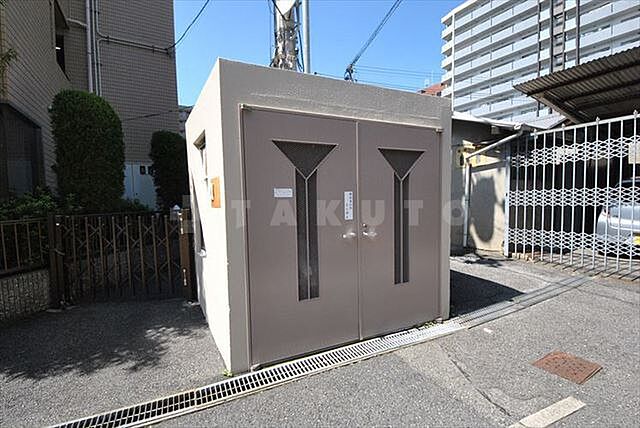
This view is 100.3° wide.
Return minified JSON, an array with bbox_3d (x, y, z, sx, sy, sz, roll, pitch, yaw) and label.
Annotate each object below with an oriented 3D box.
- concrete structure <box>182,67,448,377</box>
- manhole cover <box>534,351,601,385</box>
[{"bbox_3d":[-0.095,-0.032,3.079,2.200,2.222,1.660,-3,4,-28],"label":"concrete structure"},{"bbox_3d":[1.996,1.233,2.154,0.445,0.030,0.292,-3,4,-27],"label":"manhole cover"}]

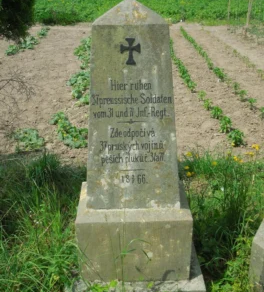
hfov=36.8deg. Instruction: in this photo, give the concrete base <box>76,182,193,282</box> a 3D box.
[{"bbox_3d":[0.011,0.402,1.969,0.515,0.376,0.349,-1,25,-1],"label":"concrete base"}]

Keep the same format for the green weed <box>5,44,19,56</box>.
[{"bbox_3d":[-2.400,-1.902,7.900,0.280,0.190,0.280,-8,26,-15],"label":"green weed"}]

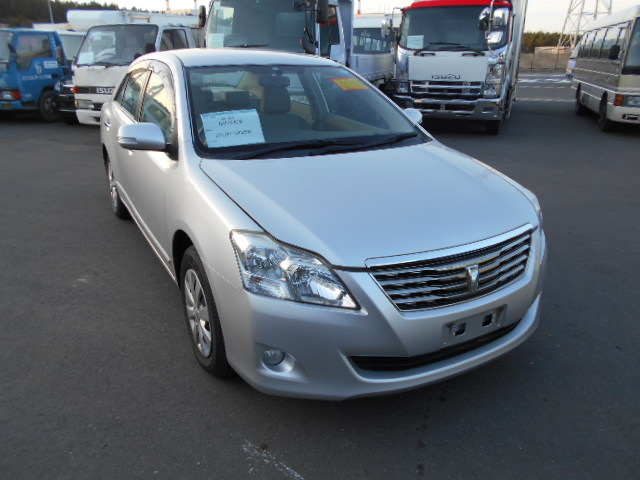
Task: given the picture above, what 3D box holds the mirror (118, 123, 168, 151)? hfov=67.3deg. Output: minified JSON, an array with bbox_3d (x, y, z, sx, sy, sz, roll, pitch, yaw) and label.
[{"bbox_3d":[-0.928,-0.541,2.495,0.240,0.160,0.150,-11,23,-27],"label":"mirror"}]

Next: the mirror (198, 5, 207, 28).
[{"bbox_3d":[-2.069,-3.936,8.464,0.190,0.420,0.110,8,22,21],"label":"mirror"}]

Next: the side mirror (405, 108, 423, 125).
[{"bbox_3d":[0.600,-0.832,3.297,0.240,0.160,0.150,-11,23,-27],"label":"side mirror"}]

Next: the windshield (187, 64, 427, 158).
[{"bbox_3d":[-0.081,-0.757,2.712,1.420,0.450,0.930,-11,23,-27],"label":"windshield"}]

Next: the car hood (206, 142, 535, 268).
[{"bbox_3d":[0.291,-0.222,2.197,1.480,0.300,1.030,-11,23,-27],"label":"car hood"}]

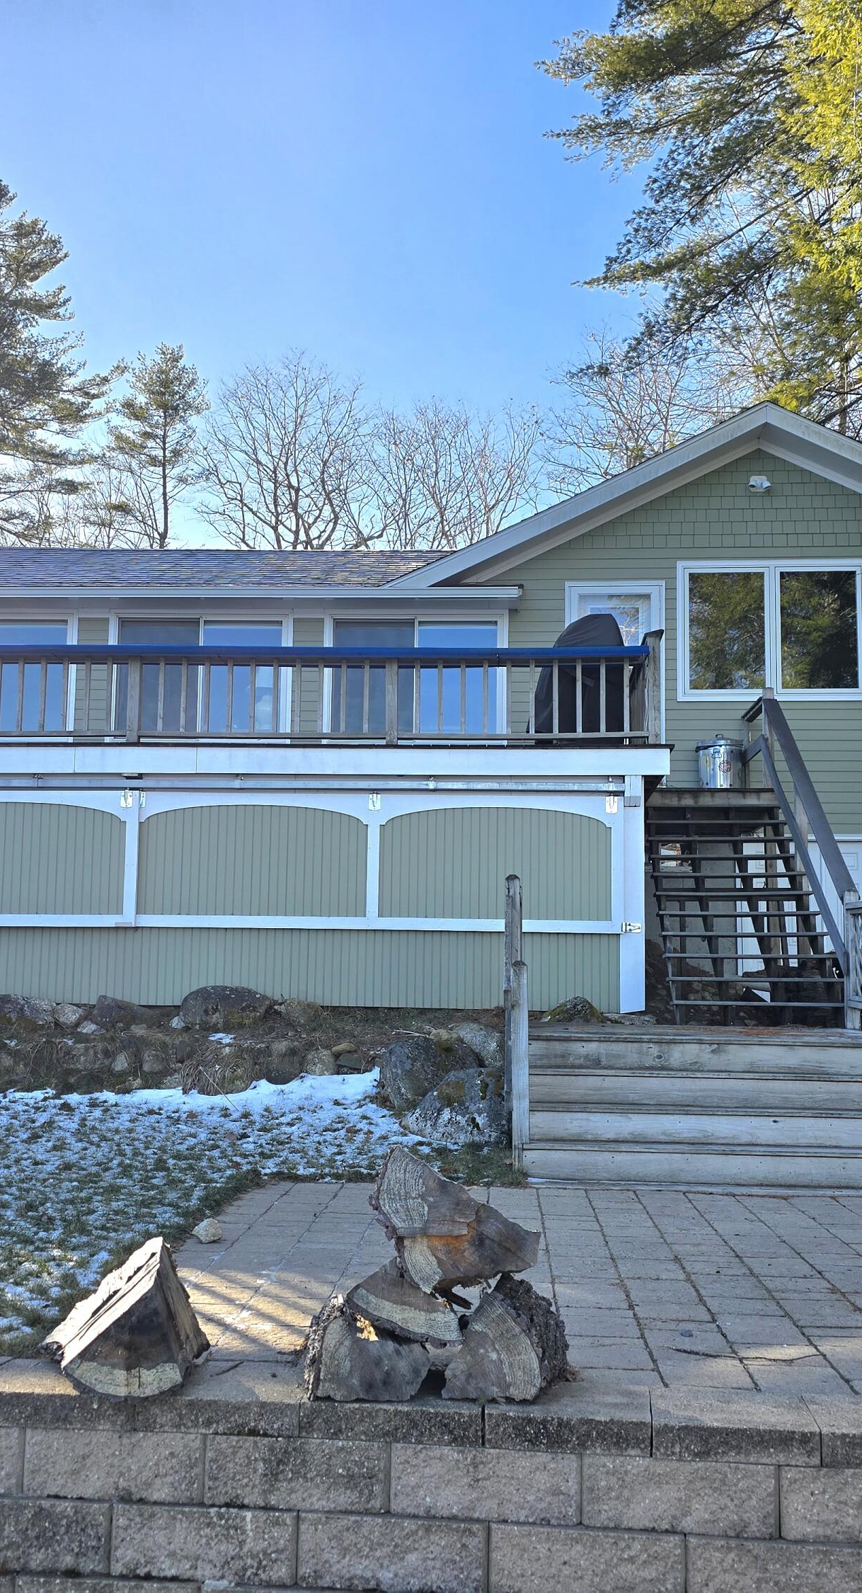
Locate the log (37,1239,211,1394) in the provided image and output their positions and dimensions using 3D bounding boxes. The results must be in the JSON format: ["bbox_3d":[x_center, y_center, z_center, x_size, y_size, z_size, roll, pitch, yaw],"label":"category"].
[{"bbox_3d":[-0.729,1.220,3.380,0.370,0.310,0.360,0,-7,3],"label":"log"}]

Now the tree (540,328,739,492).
[{"bbox_3d":[5.308,-5.081,34.570,6.200,13.400,6.200,0,-7,3],"label":"tree"}]

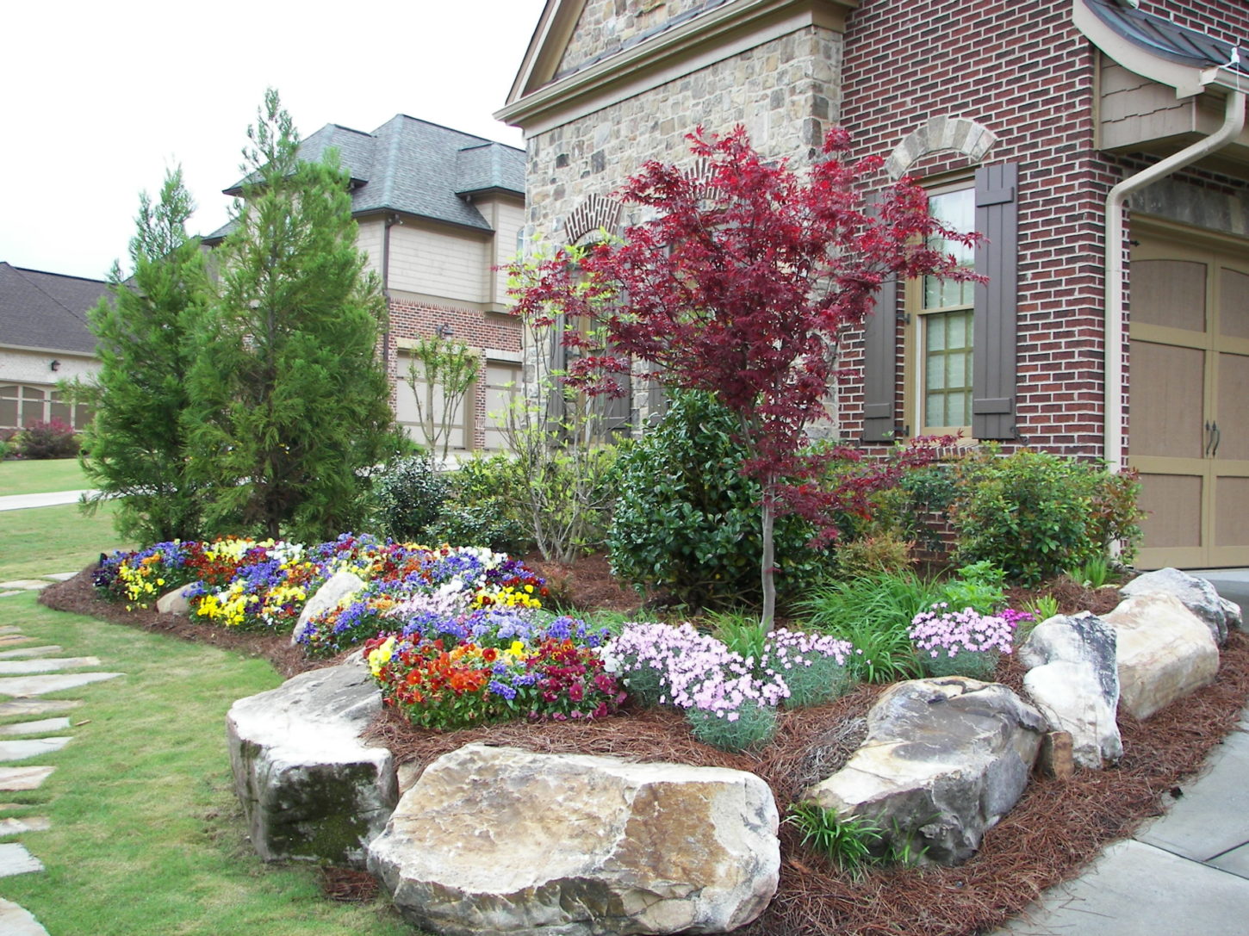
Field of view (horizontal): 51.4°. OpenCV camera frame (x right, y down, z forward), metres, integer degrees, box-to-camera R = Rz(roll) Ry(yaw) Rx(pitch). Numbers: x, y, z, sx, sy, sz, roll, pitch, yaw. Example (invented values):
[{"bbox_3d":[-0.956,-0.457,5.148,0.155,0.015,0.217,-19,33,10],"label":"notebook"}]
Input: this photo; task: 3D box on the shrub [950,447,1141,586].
[{"bbox_3d":[2.788,0.320,8.600,1.266,0.917,1.050,0,-2,18],"label":"shrub"}]

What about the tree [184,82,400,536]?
[{"bbox_3d":[-2.785,-1.285,11.000,1.843,3.866,1.800,1,-2,-14],"label":"tree"}]

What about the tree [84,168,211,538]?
[{"bbox_3d":[-4.536,-1.061,12.500,1.381,3.652,1.450,1,-2,-20],"label":"tree"}]

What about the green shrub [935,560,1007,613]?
[{"bbox_3d":[1.944,0.688,7.300,0.406,0.340,0.400,0,-2,15],"label":"green shrub"}]

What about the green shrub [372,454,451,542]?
[{"bbox_3d":[-1.785,0.272,10.800,0.673,0.779,0.660,1,-2,-9],"label":"green shrub"}]

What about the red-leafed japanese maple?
[{"bbox_3d":[0.594,-0.443,6.450,2.336,2.499,2.100,0,-2,5],"label":"red-leafed japanese maple"}]

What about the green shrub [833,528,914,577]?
[{"bbox_3d":[1.651,0.591,8.600,0.556,0.362,0.500,0,-2,11],"label":"green shrub"}]

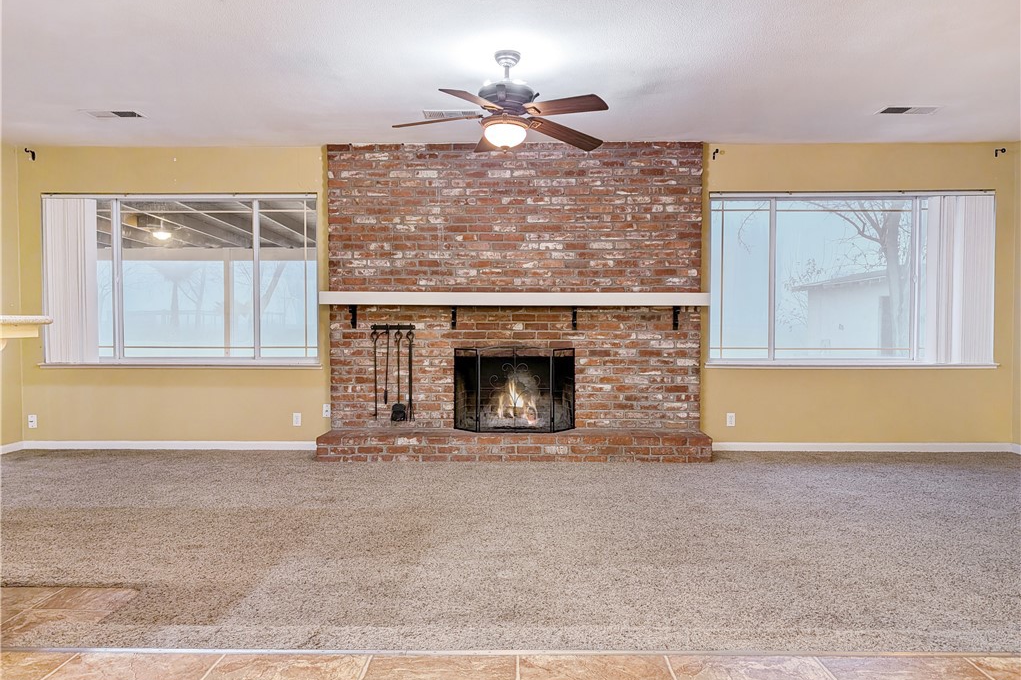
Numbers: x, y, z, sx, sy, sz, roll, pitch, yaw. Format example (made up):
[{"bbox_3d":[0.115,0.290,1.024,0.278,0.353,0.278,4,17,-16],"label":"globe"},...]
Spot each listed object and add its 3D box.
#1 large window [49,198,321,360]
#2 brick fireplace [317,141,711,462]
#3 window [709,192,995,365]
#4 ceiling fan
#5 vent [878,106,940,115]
[{"bbox_3d":[-2.823,-0.506,6.055,2.410,1.490,0.130,0,1,1],"label":"large window"},{"bbox_3d":[0.031,-0.345,5.764,3.120,2.590,0.500,0,1,1],"label":"brick fireplace"},{"bbox_3d":[2.869,-0.505,5.965,2.410,1.490,0.130,0,1,1],"label":"window"},{"bbox_3d":[-0.025,-1.331,4.000,1.290,0.551,1.270,0,1,1],"label":"ceiling fan"},{"bbox_3d":[2.830,-1.619,5.031,0.410,0.025,0.205,0,1,1],"label":"vent"}]

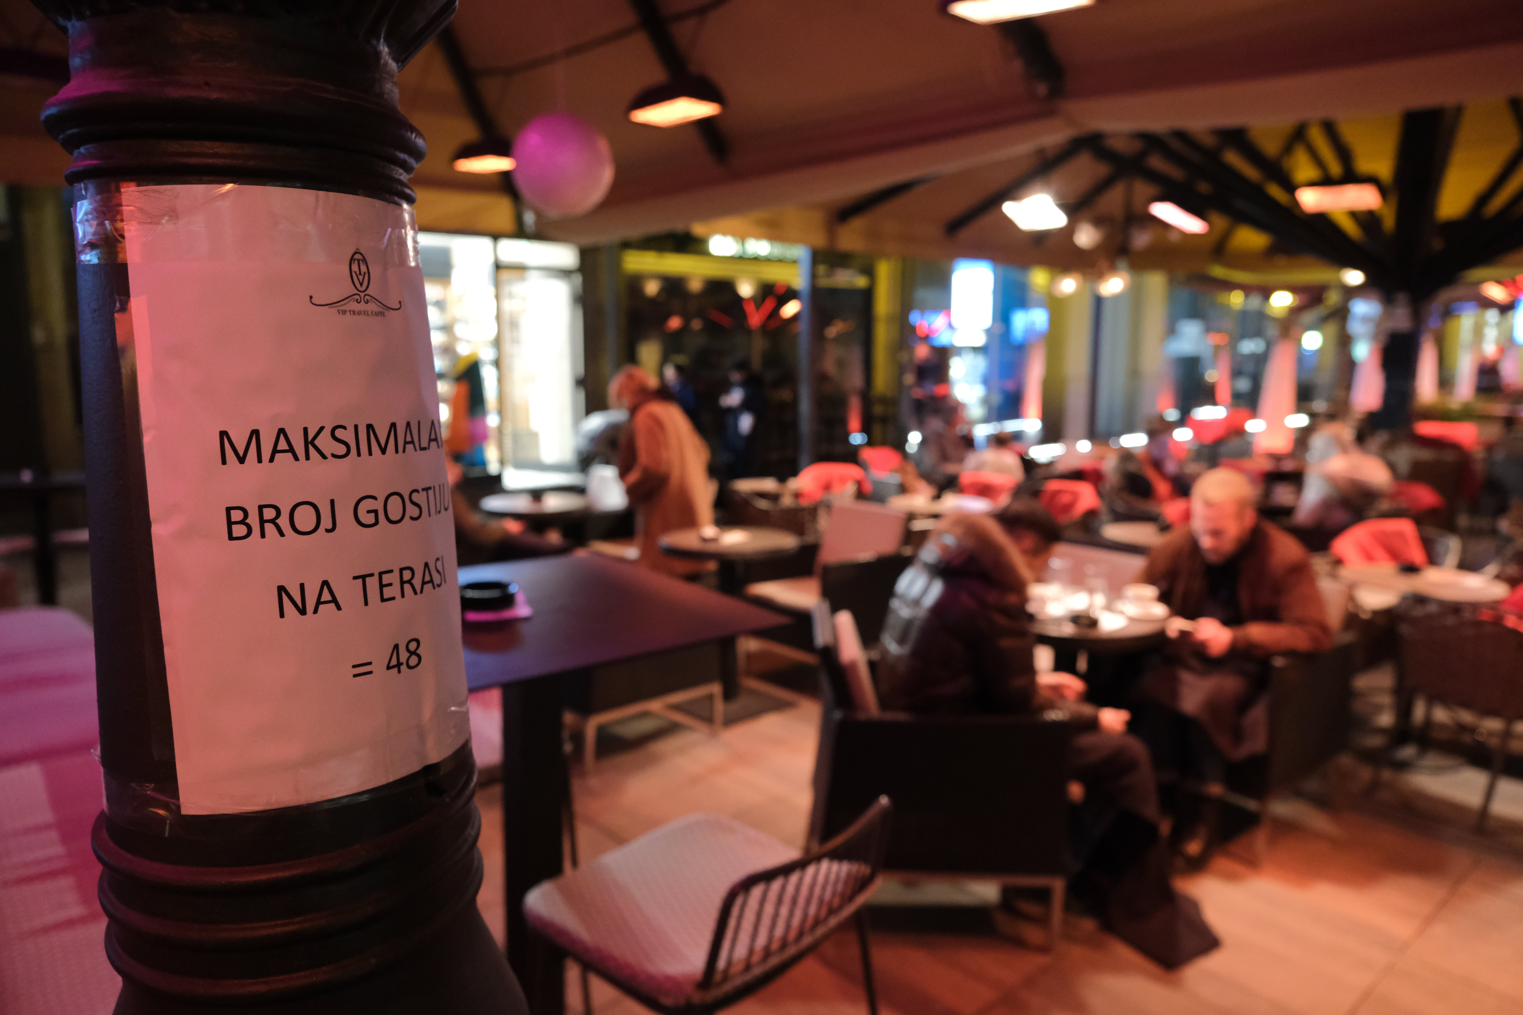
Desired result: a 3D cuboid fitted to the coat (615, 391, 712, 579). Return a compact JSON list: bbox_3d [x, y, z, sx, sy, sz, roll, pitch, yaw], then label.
[{"bbox_3d":[-0.476,-0.124,5.048,0.480,0.960,0.540,2,9,8],"label":"coat"}]

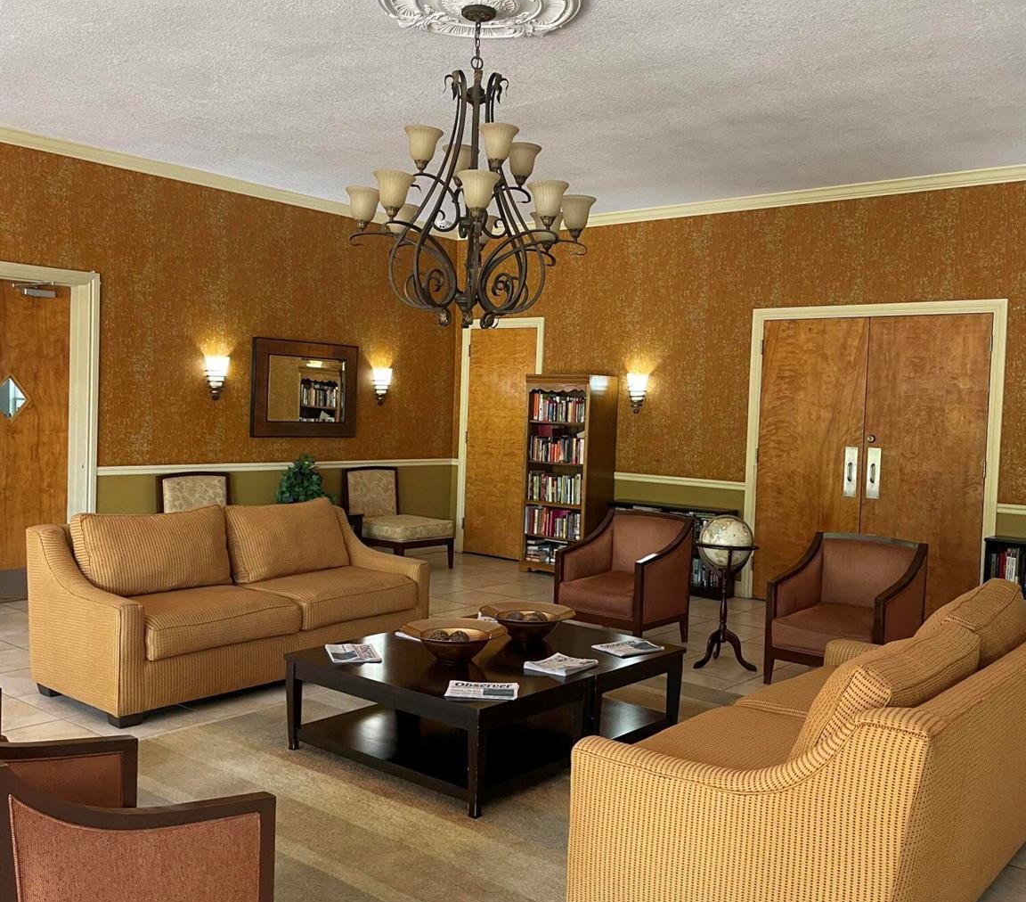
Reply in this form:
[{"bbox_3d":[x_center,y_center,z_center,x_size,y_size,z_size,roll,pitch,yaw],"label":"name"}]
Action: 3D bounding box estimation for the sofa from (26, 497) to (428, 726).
[{"bbox_3d":[-1.492,0.779,5.717,0.917,0.912,2.010,4,3,39],"label":"sofa"}]

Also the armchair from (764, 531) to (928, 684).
[{"bbox_3d":[1.840,0.900,5.676,0.658,0.805,0.652,4,3,40],"label":"armchair"}]

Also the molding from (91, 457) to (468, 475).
[{"bbox_3d":[-1.804,0.133,8.973,0.033,0.061,3.804,4,3,40],"label":"molding"}]

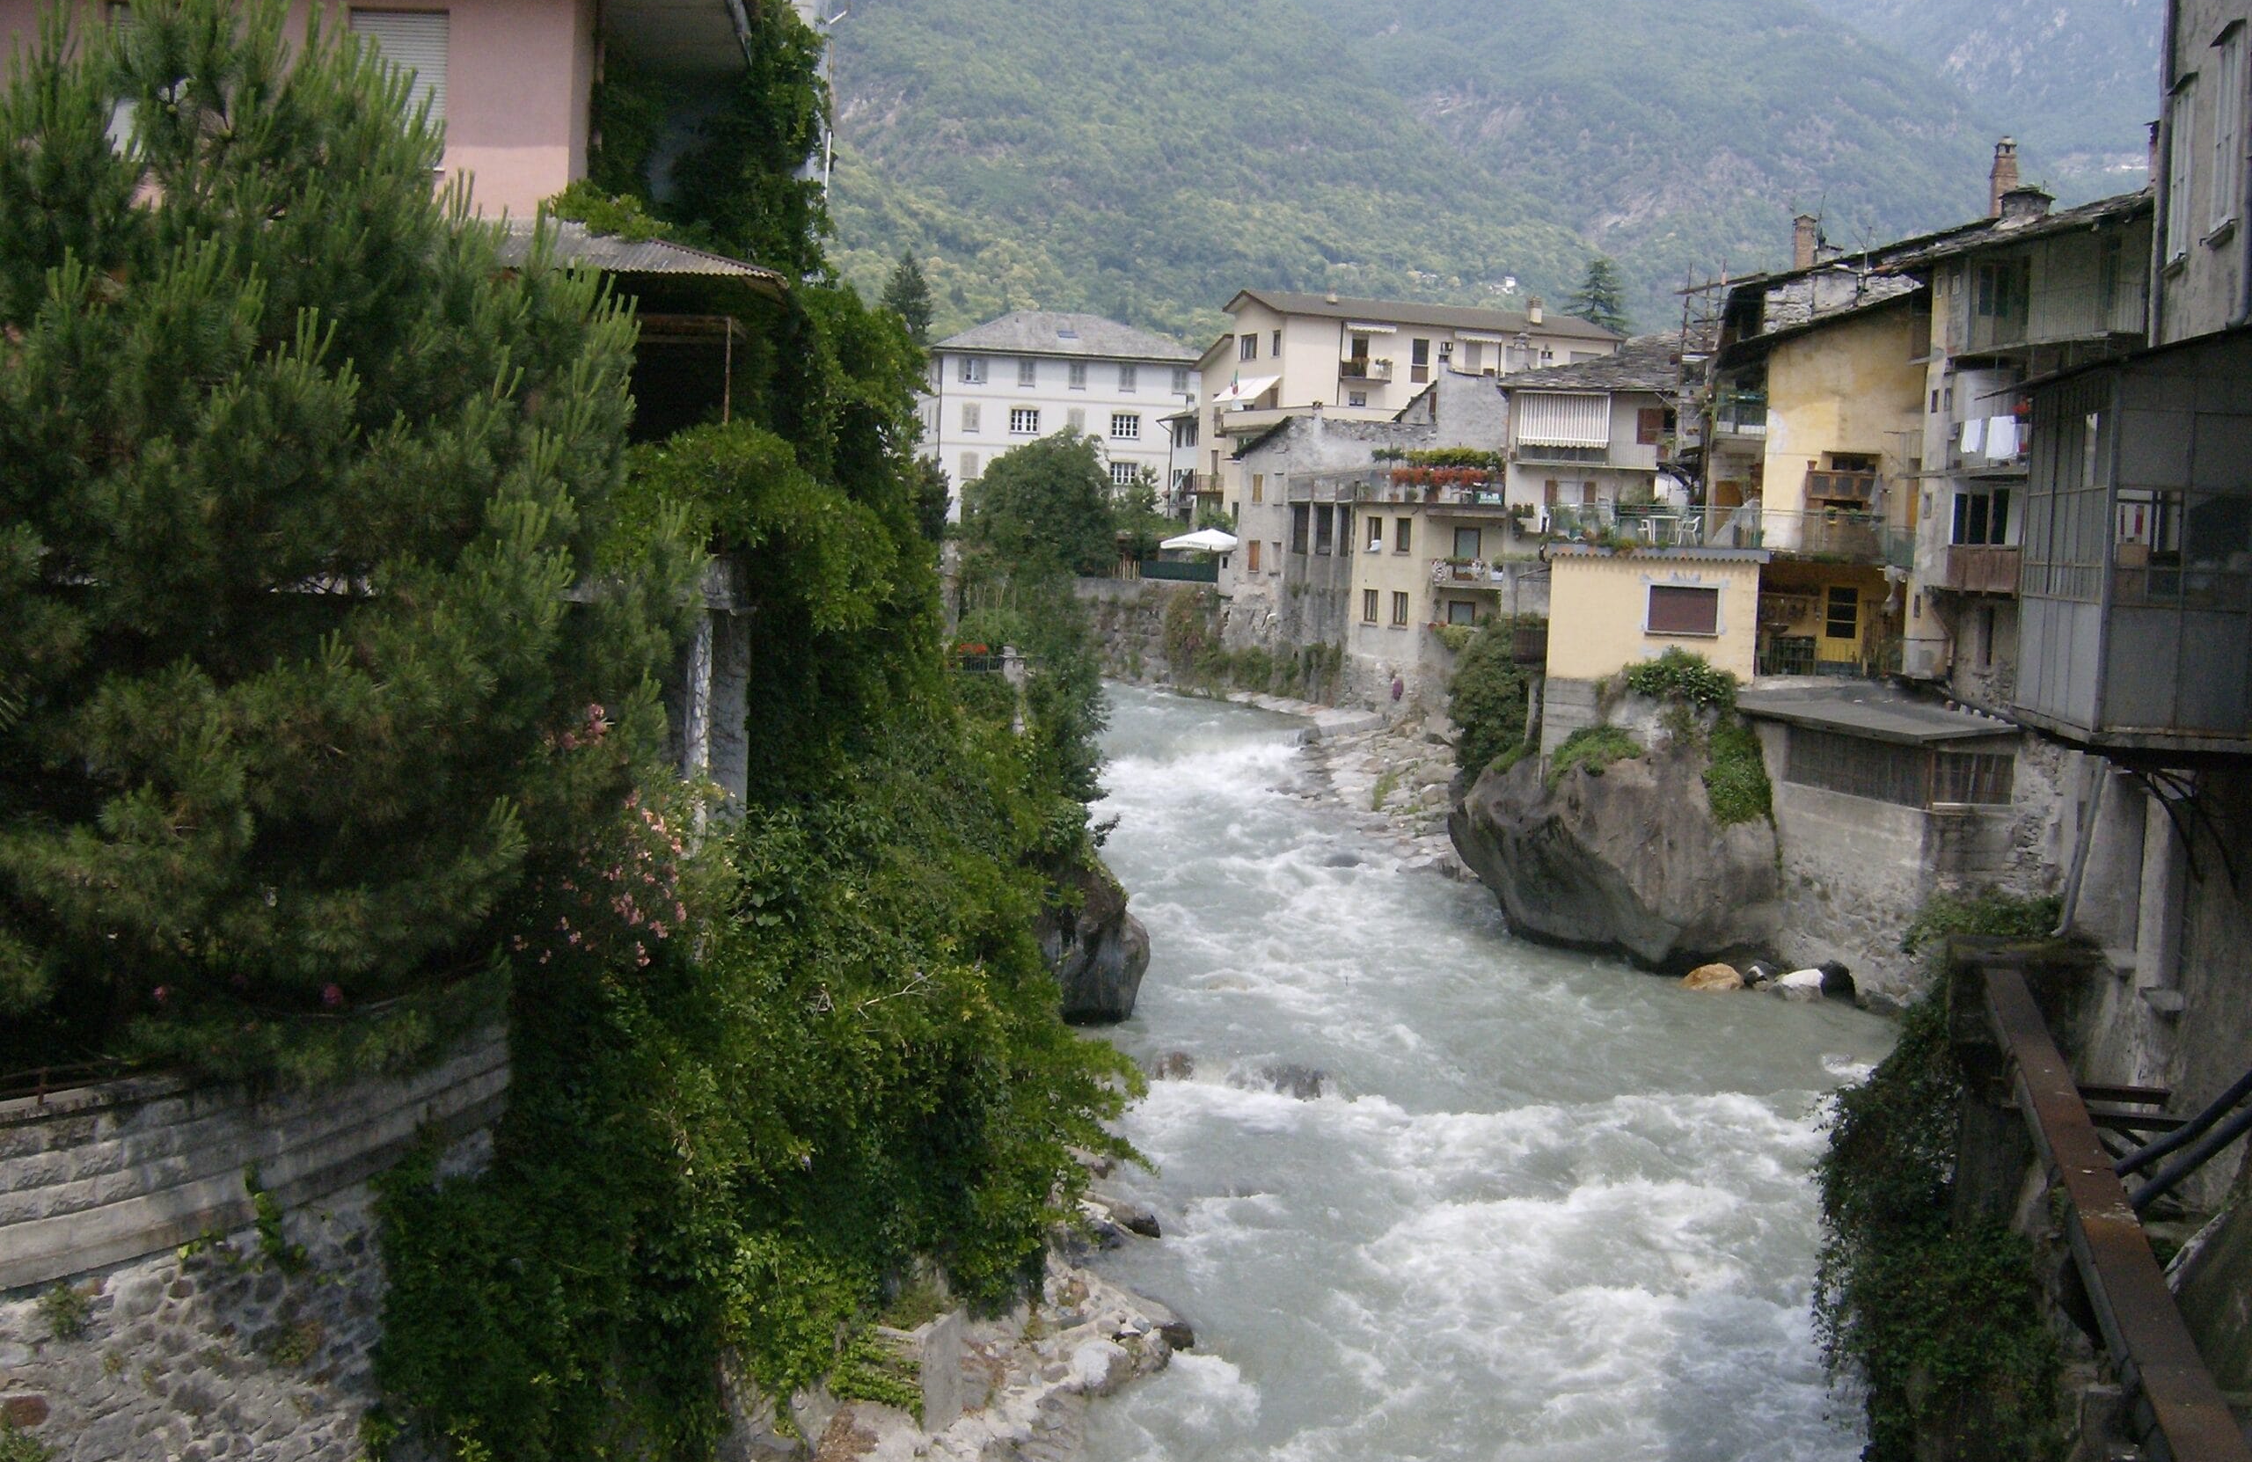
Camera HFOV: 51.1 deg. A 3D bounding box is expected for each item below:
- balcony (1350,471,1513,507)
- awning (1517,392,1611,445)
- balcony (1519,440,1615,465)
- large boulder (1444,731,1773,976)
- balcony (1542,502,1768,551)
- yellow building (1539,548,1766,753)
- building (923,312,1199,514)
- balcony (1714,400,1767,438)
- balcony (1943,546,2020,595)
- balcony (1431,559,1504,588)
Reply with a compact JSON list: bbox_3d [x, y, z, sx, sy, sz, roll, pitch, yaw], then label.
[{"bbox_3d":[12.447,-9.760,95.979,6.300,1.400,2.500,3,5,10],"label":"balcony"},{"bbox_3d":[14.982,-10.633,80.339,3.000,1.800,1.000,2,5,3],"label":"awning"},{"bbox_3d":[14.999,-9.562,80.431,3.200,1.000,1.100,2,5,3],"label":"balcony"},{"bbox_3d":[12.222,2.908,58.925,7.500,5.500,6.500,3,5,12],"label":"large boulder"},{"bbox_3d":[13.507,-5.188,60.335,5.500,1.100,5.000,3,5,11],"label":"balcony"},{"bbox_3d":[13.656,-2.098,61.001,5.400,5.000,6.000,3,5,11],"label":"yellow building"},{"bbox_3d":[-4.443,-22.066,165.750,19.800,14.700,13.500,1,5,-14],"label":"building"},{"bbox_3d":[18.027,-9.055,68.421,2.000,1.100,1.100,3,5,5],"label":"balcony"},{"bbox_3d":[19.116,-3.565,51.825,0.900,1.050,3.600,2,5,-5],"label":"balcony"},{"bbox_3d":[13.848,-6.410,95.258,2.900,1.100,1.100,2,5,3],"label":"balcony"}]

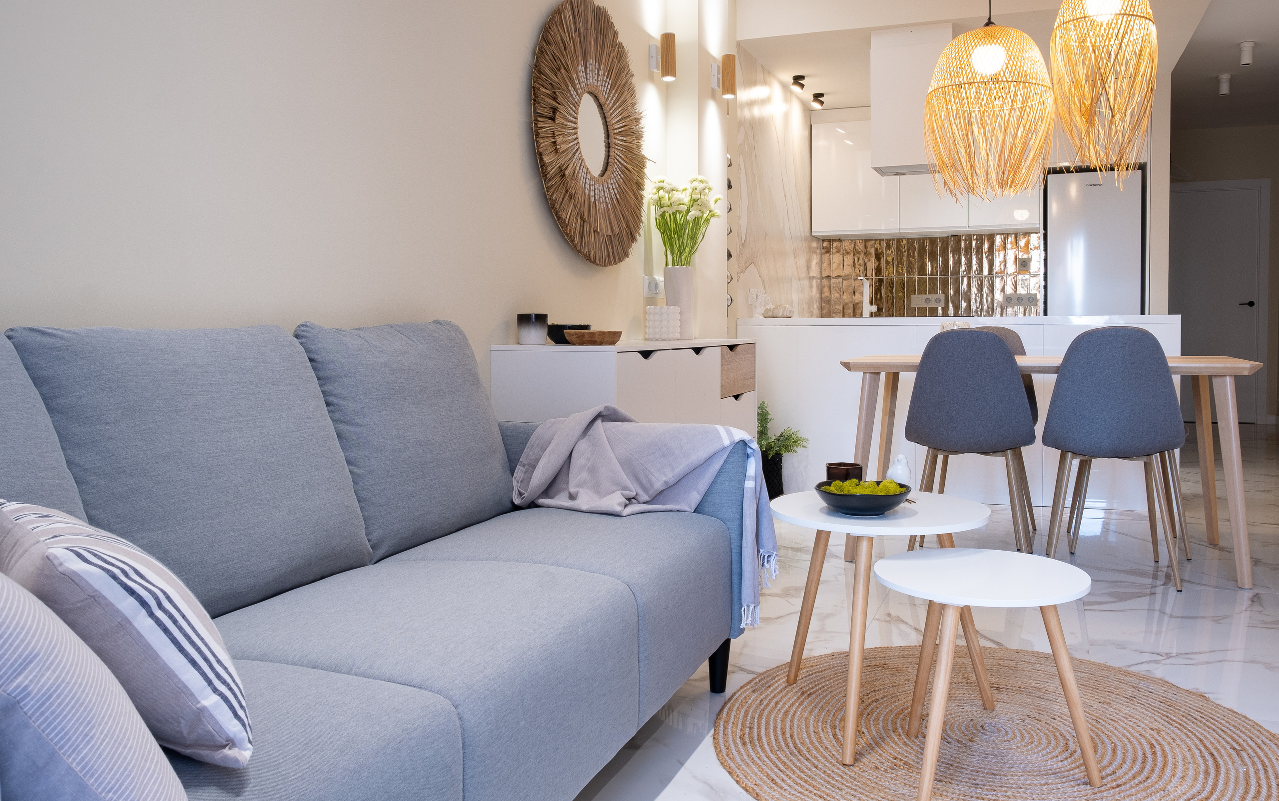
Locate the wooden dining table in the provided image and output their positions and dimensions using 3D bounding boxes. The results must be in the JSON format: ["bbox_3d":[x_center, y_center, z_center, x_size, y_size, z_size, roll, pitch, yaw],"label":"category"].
[{"bbox_3d":[1.526,0.211,3.728,1.396,0.740,0.752,1,5,22],"label":"wooden dining table"}]

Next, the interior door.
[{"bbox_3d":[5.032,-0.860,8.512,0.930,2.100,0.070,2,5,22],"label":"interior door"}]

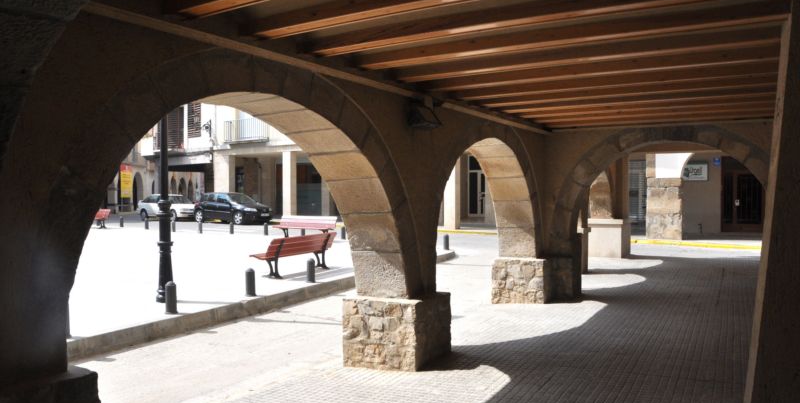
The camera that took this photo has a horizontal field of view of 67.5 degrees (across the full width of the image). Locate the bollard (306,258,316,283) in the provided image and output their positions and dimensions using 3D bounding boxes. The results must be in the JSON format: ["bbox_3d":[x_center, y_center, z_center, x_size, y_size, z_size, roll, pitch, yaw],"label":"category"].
[{"bbox_3d":[-1.514,1.184,10.250,0.135,0.420,0.135,1,2,30],"label":"bollard"}]

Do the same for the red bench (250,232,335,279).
[{"bbox_3d":[-1.970,0.985,11.280,0.600,0.730,1.770,1,2,30],"label":"red bench"}]

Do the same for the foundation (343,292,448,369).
[{"bbox_3d":[-0.013,1.310,6.312,0.790,0.660,0.900,0,0,23],"label":"foundation"}]

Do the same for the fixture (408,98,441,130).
[{"bbox_3d":[0.233,-0.862,5.938,0.270,0.280,0.270,1,2,30],"label":"fixture"}]

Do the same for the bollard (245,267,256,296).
[{"bbox_3d":[-2.232,1.207,8.950,0.135,0.420,0.135,0,1,0],"label":"bollard"}]

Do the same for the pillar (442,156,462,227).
[{"bbox_3d":[2.010,-0.380,22.700,0.460,2.900,0.460,1,2,30],"label":"pillar"}]

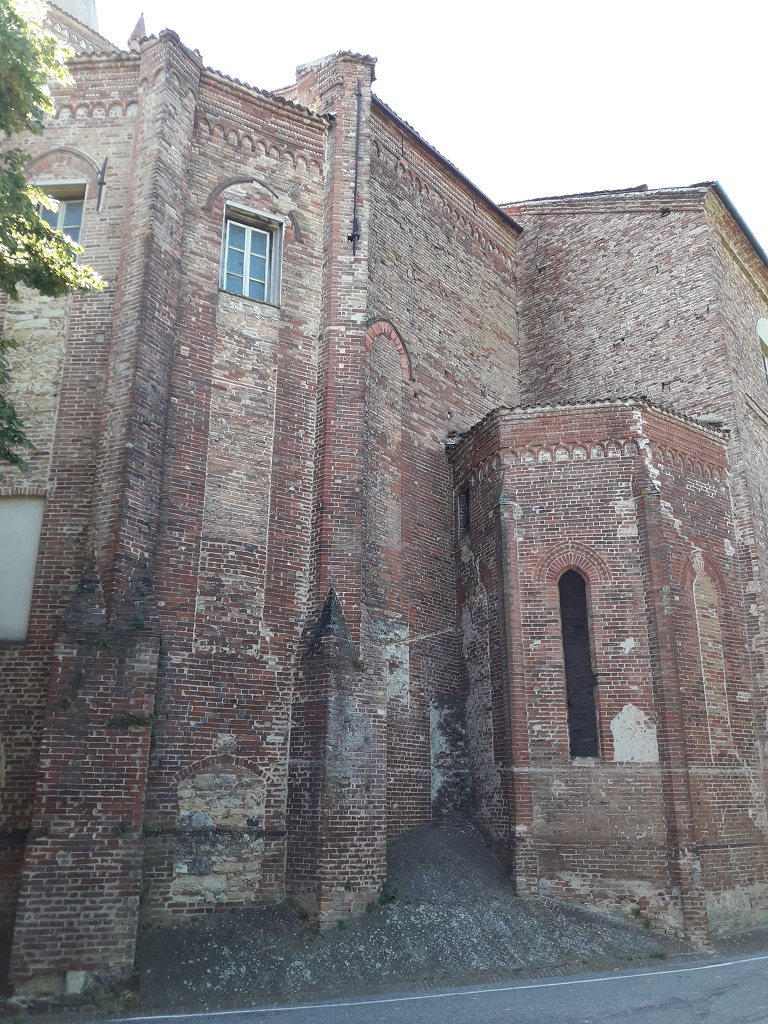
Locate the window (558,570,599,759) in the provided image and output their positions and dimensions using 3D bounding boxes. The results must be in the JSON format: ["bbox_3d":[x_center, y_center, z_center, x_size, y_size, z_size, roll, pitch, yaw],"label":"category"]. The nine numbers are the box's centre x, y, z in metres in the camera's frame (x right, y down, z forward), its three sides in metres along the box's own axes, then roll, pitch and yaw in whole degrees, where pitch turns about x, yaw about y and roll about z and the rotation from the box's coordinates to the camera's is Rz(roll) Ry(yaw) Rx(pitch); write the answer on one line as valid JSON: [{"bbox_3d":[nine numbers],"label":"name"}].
[{"bbox_3d":[3.214,2.467,13.781,0.463,3.095,0.200,-3,-19,9],"label":"window"}]

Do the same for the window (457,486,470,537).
[{"bbox_3d":[1.646,0.029,16.311,0.200,1.005,0.572,7,-19,-19],"label":"window"}]

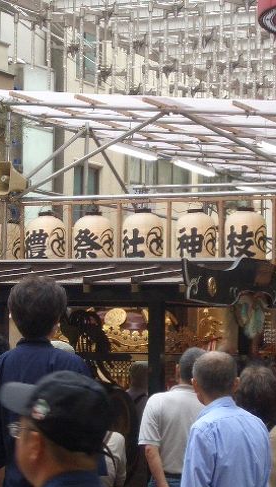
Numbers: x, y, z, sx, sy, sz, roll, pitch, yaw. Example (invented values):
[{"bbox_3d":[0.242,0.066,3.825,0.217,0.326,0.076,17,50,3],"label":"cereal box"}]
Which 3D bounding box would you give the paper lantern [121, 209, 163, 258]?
[{"bbox_3d":[0.054,0.000,16.700,0.420,0.700,0.420,1,-3,0],"label":"paper lantern"}]

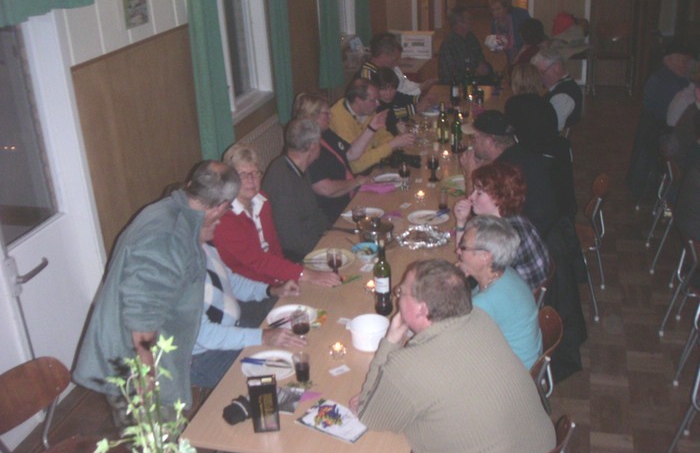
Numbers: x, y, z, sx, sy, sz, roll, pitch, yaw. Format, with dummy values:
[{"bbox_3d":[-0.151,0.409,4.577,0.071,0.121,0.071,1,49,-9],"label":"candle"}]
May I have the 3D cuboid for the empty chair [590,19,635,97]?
[{"bbox_3d":[3.246,-2.070,9.422,0.460,0.790,0.500,4,24,13],"label":"empty chair"}]

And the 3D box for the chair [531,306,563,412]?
[{"bbox_3d":[0.642,0.706,3.245,0.510,0.810,0.440,3,24,15],"label":"chair"}]

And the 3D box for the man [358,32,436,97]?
[{"bbox_3d":[0.509,-0.830,6.341,0.800,1.340,0.540,3,23,14],"label":"man"}]

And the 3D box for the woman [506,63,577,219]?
[{"bbox_3d":[1.181,-0.485,5.343,0.700,1.260,0.500,18,31,40],"label":"woman"}]

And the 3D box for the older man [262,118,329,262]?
[{"bbox_3d":[-0.100,0.060,4.309,0.760,1.280,0.540,-3,22,1],"label":"older man"}]

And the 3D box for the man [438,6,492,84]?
[{"bbox_3d":[1.026,-1.294,6.996,0.520,1.380,0.700,2,23,8],"label":"man"}]

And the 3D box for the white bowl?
[{"bbox_3d":[0.075,0.421,3.003,0.155,0.092,0.155,-3,22,1],"label":"white bowl"}]

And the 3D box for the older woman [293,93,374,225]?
[{"bbox_3d":[-0.088,-0.221,4.882,0.720,1.280,0.530,9,26,27],"label":"older woman"}]

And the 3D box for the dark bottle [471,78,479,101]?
[{"bbox_3d":[1.097,-1.213,6.747,0.066,0.205,0.066,3,23,14],"label":"dark bottle"}]

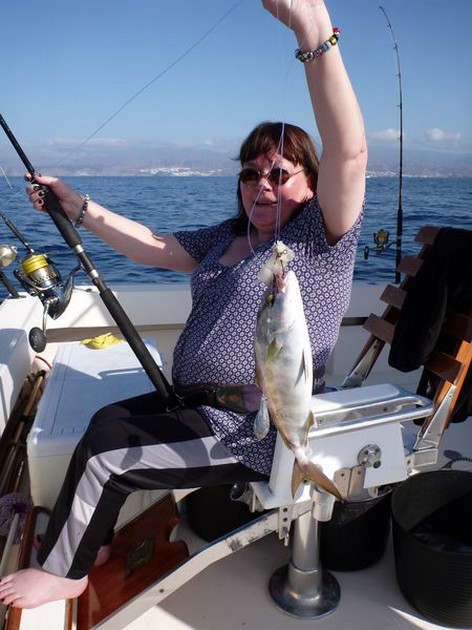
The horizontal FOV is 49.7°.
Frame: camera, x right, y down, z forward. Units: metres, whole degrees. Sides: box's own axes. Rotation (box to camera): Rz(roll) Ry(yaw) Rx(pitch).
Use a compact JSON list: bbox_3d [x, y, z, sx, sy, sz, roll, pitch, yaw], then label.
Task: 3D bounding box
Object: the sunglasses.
[{"bbox_3d":[0.098,-0.337,1.204,0.135,0.042,0.140,8,25,26],"label":"sunglasses"}]

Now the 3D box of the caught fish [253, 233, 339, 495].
[{"bbox_3d":[0.111,0.127,0.947,0.130,0.480,0.080,5,19,35],"label":"caught fish"}]

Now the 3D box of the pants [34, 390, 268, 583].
[{"bbox_3d":[-0.180,0.371,1.429,0.710,0.470,0.420,-6,16,-20],"label":"pants"}]

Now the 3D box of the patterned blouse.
[{"bbox_3d":[0.075,0.051,1.331,0.470,0.680,0.360,13,20,40],"label":"patterned blouse"}]

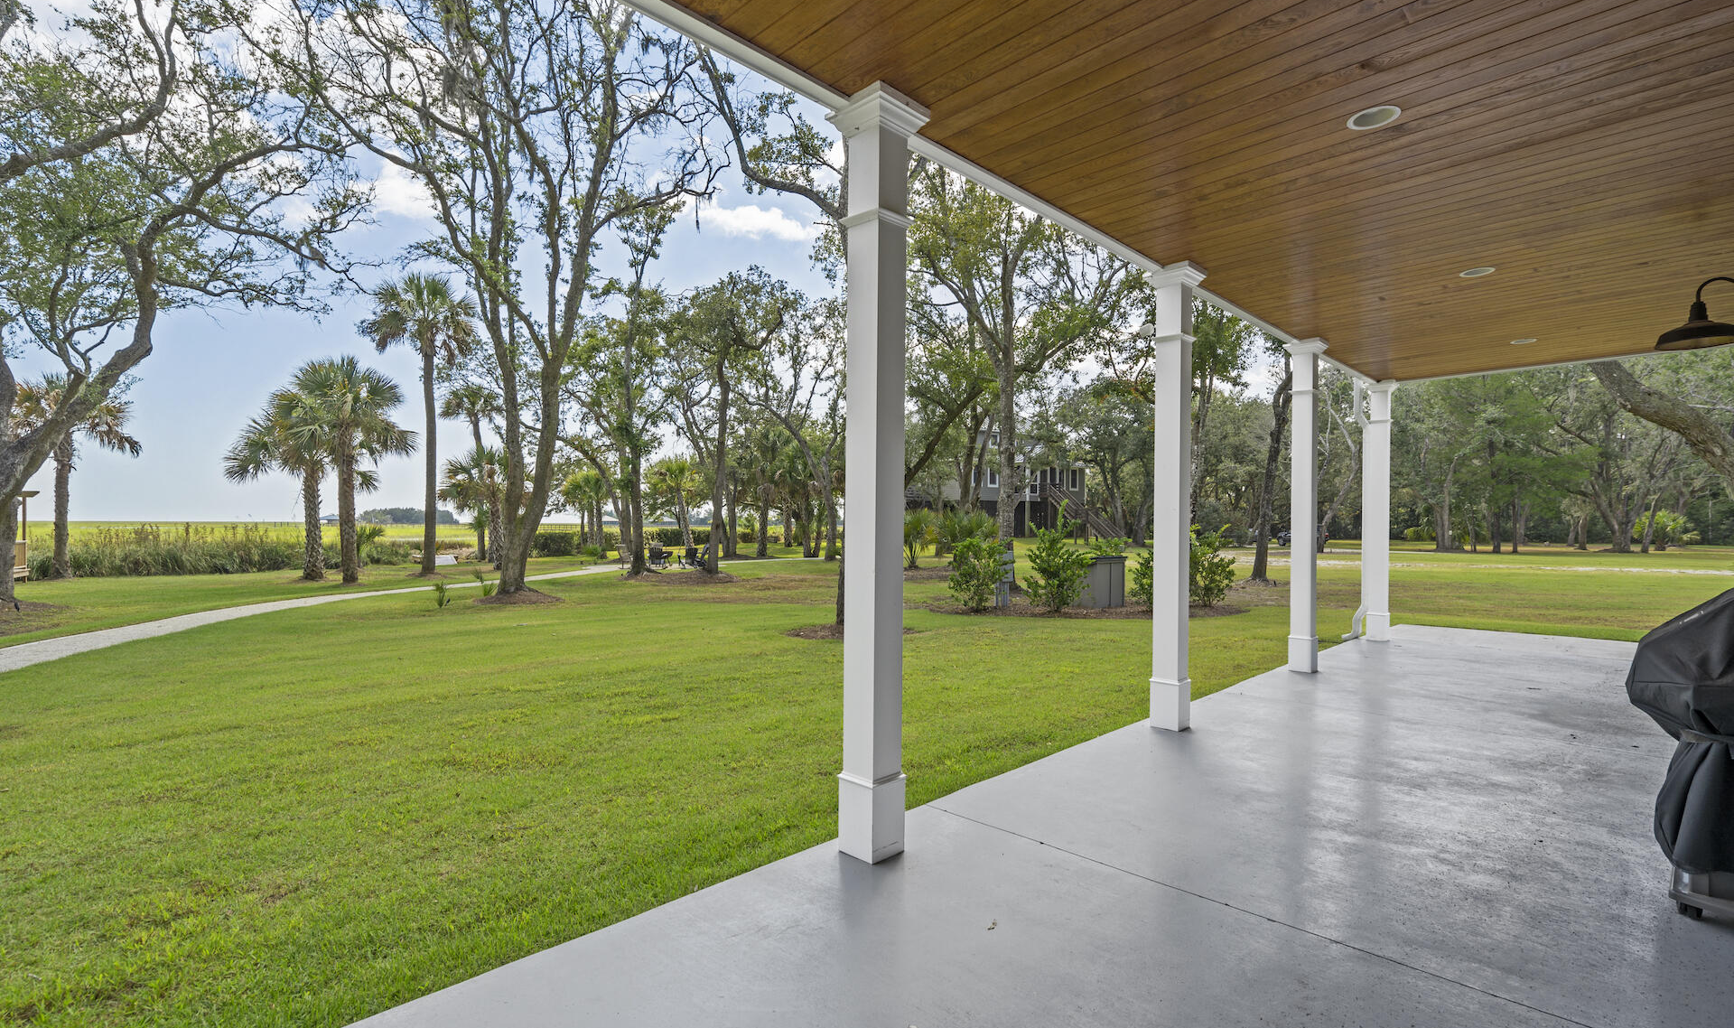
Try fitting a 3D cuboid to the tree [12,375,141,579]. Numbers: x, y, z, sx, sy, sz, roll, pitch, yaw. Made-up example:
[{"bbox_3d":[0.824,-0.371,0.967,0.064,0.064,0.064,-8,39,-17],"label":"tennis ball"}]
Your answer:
[{"bbox_3d":[-28.724,-1.354,28.000,3.500,7.400,3.500,0,-1,44],"label":"tree"}]

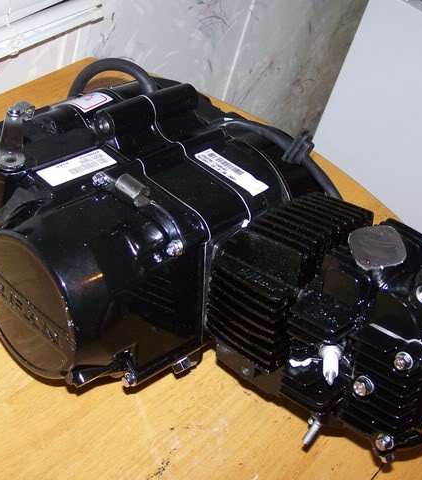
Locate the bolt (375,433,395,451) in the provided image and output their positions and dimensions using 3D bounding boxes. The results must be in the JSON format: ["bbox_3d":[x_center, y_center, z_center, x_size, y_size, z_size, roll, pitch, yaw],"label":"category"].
[{"bbox_3d":[0.112,0.129,0.603,0.011,0.011,0.009,26,38,37],"label":"bolt"}]

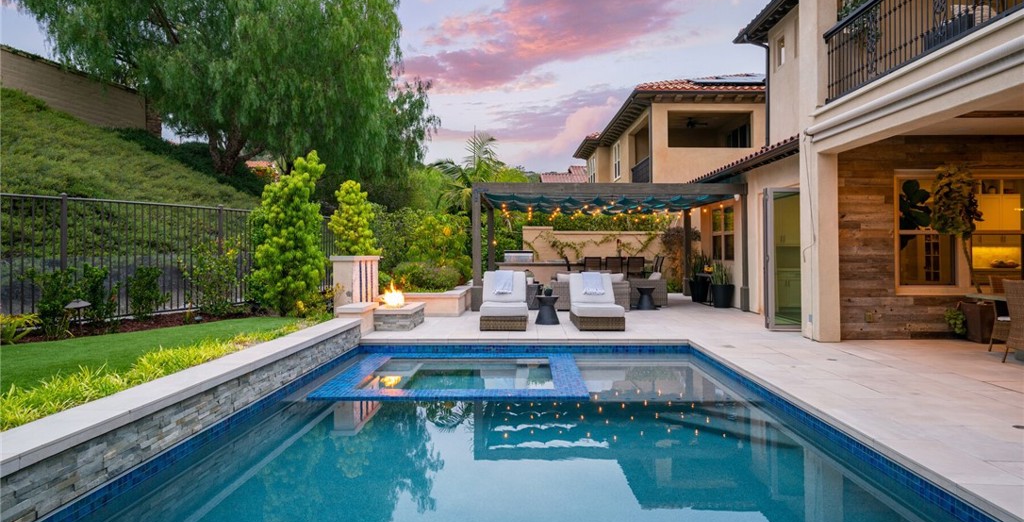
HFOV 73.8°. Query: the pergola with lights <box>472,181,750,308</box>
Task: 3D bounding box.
[{"bbox_3d":[2.297,-0.334,18.418,6.274,2.904,6.021,0,1,1],"label":"pergola with lights"}]

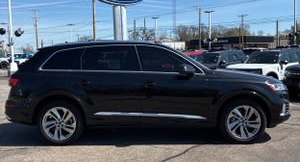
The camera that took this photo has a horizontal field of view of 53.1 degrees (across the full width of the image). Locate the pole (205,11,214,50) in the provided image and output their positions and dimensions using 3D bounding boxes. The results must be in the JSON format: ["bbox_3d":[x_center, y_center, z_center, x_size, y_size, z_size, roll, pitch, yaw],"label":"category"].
[{"bbox_3d":[9.123,-6.474,45.655,1.600,8.600,0.500,-1,4,0],"label":"pole"}]

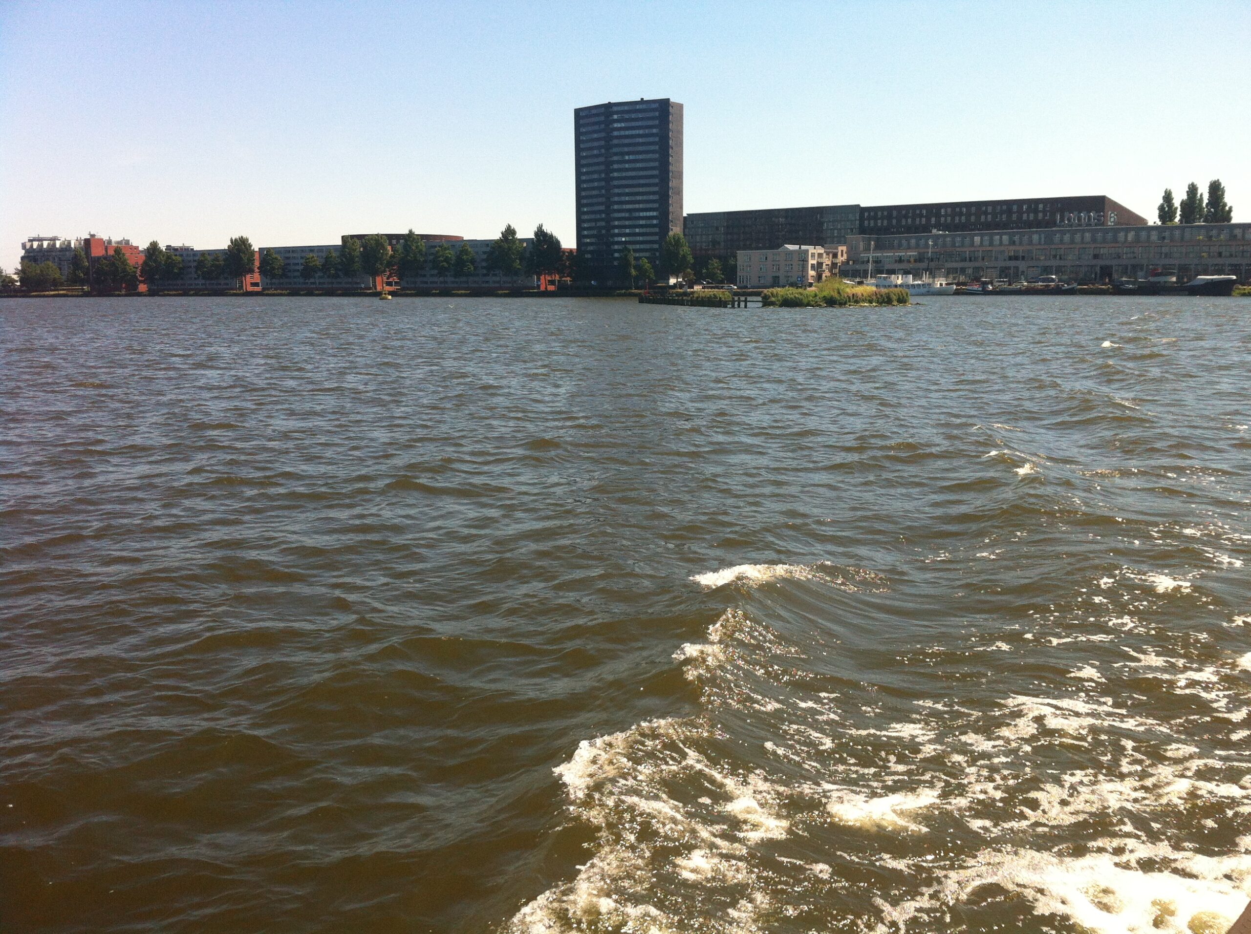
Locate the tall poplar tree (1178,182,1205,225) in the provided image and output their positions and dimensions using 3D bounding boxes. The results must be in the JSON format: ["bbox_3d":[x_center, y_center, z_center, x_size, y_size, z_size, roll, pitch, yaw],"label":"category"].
[{"bbox_3d":[173.710,-71.560,388.920,8.100,31.600,8.100,7,11,41],"label":"tall poplar tree"}]

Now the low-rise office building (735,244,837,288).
[{"bbox_3d":[51.660,-63.060,400.280,26.120,13.660,19.000,6,11,38],"label":"low-rise office building"}]

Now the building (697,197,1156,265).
[{"bbox_3d":[98.170,-80.410,464.840,173.000,28.200,42.000,7,11,41],"label":"building"}]

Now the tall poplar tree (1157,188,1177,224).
[{"bbox_3d":[156.820,-66.600,367.610,7.080,28.610,7.080,6,11,38],"label":"tall poplar tree"}]

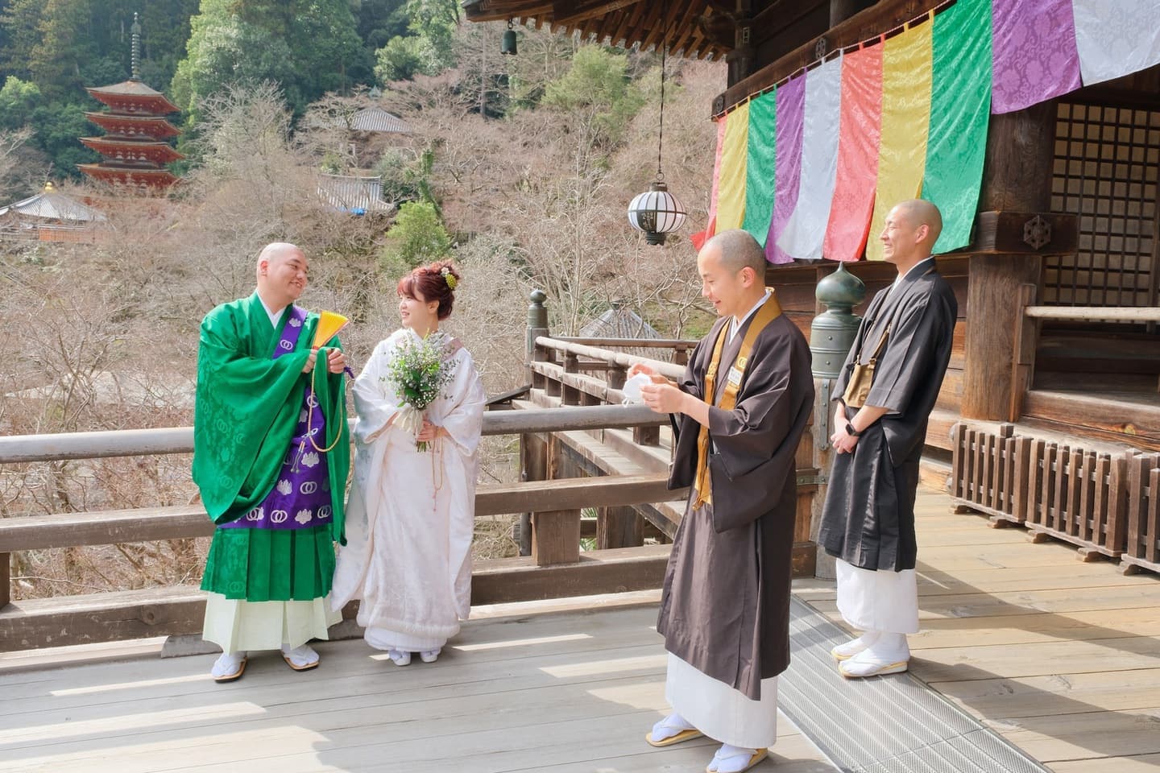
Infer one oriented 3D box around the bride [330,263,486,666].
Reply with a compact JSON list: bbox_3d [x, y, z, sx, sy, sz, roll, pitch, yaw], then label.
[{"bbox_3d":[-0.682,0.299,3.751,0.590,1.587,0.480,0,6,4],"label":"bride"}]

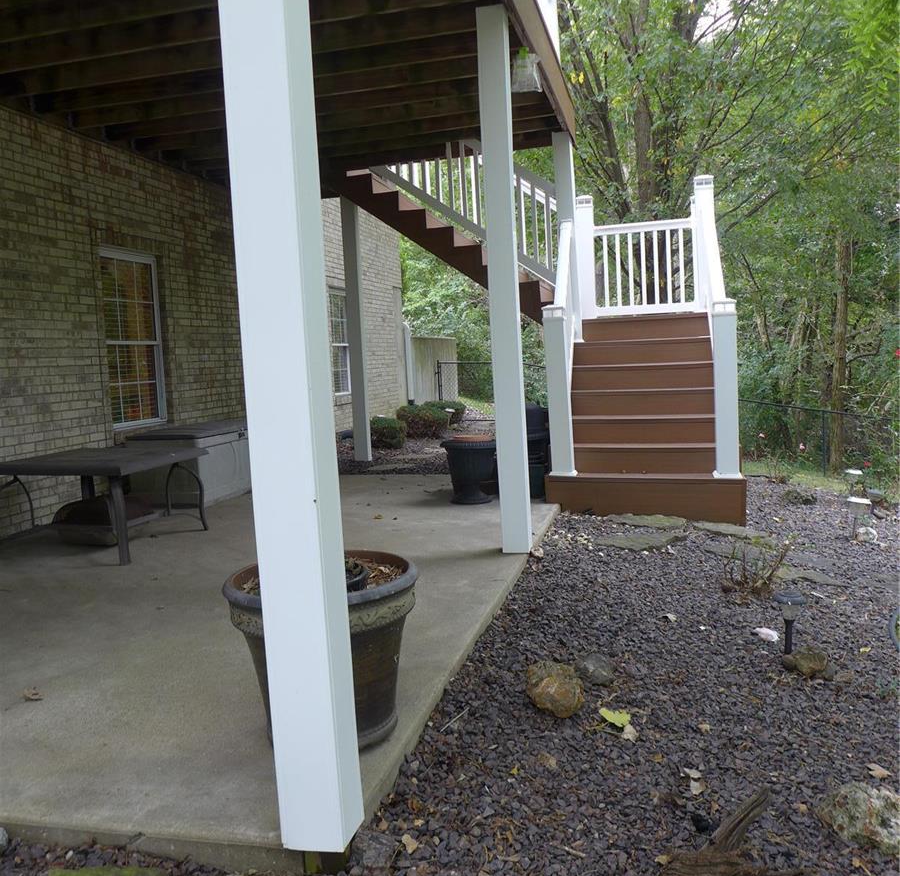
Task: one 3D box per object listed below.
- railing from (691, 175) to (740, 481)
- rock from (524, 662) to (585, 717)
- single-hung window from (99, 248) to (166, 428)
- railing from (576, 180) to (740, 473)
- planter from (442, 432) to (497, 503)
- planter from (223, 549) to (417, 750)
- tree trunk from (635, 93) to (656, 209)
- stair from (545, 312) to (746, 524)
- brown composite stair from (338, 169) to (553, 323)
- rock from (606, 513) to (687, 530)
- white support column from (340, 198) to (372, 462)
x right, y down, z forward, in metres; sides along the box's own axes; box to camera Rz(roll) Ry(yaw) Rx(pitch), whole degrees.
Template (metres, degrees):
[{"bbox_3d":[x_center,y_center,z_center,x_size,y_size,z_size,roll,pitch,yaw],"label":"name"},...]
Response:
[{"bbox_3d":[2.018,-0.960,6.340,0.205,2.265,1.680,-1,7,15],"label":"railing"},{"bbox_3d":[0.345,0.827,2.749,0.200,0.150,0.180,-1,6,15],"label":"rock"},{"bbox_3d":[-2.777,-0.866,7.274,0.100,1.530,0.860,-1,7,15],"label":"single-hung window"},{"bbox_3d":[1.609,-1.004,6.847,1.260,2.320,2.450,-1,6,15],"label":"railing"},{"bbox_3d":[0.153,0.233,6.262,0.420,0.485,0.420,-3,6,0],"label":"planter"},{"bbox_3d":[-0.372,0.644,2.533,0.575,0.474,0.575,-3,6,0],"label":"planter"},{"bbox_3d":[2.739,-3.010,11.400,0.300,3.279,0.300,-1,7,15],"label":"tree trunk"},{"bbox_3d":[1.525,-0.236,6.495,1.330,1.470,1.600,-1,7,15],"label":"stair"},{"bbox_3d":[0.102,-1.864,8.010,2.160,1.620,0.900,-1,7,15],"label":"brown composite stair"},{"bbox_3d":[1.342,0.581,5.674,0.540,0.050,0.360,-1,6,15],"label":"rock"},{"bbox_3d":[-0.986,-1.121,8.721,0.150,2.730,0.150,-1,7,15],"label":"white support column"}]

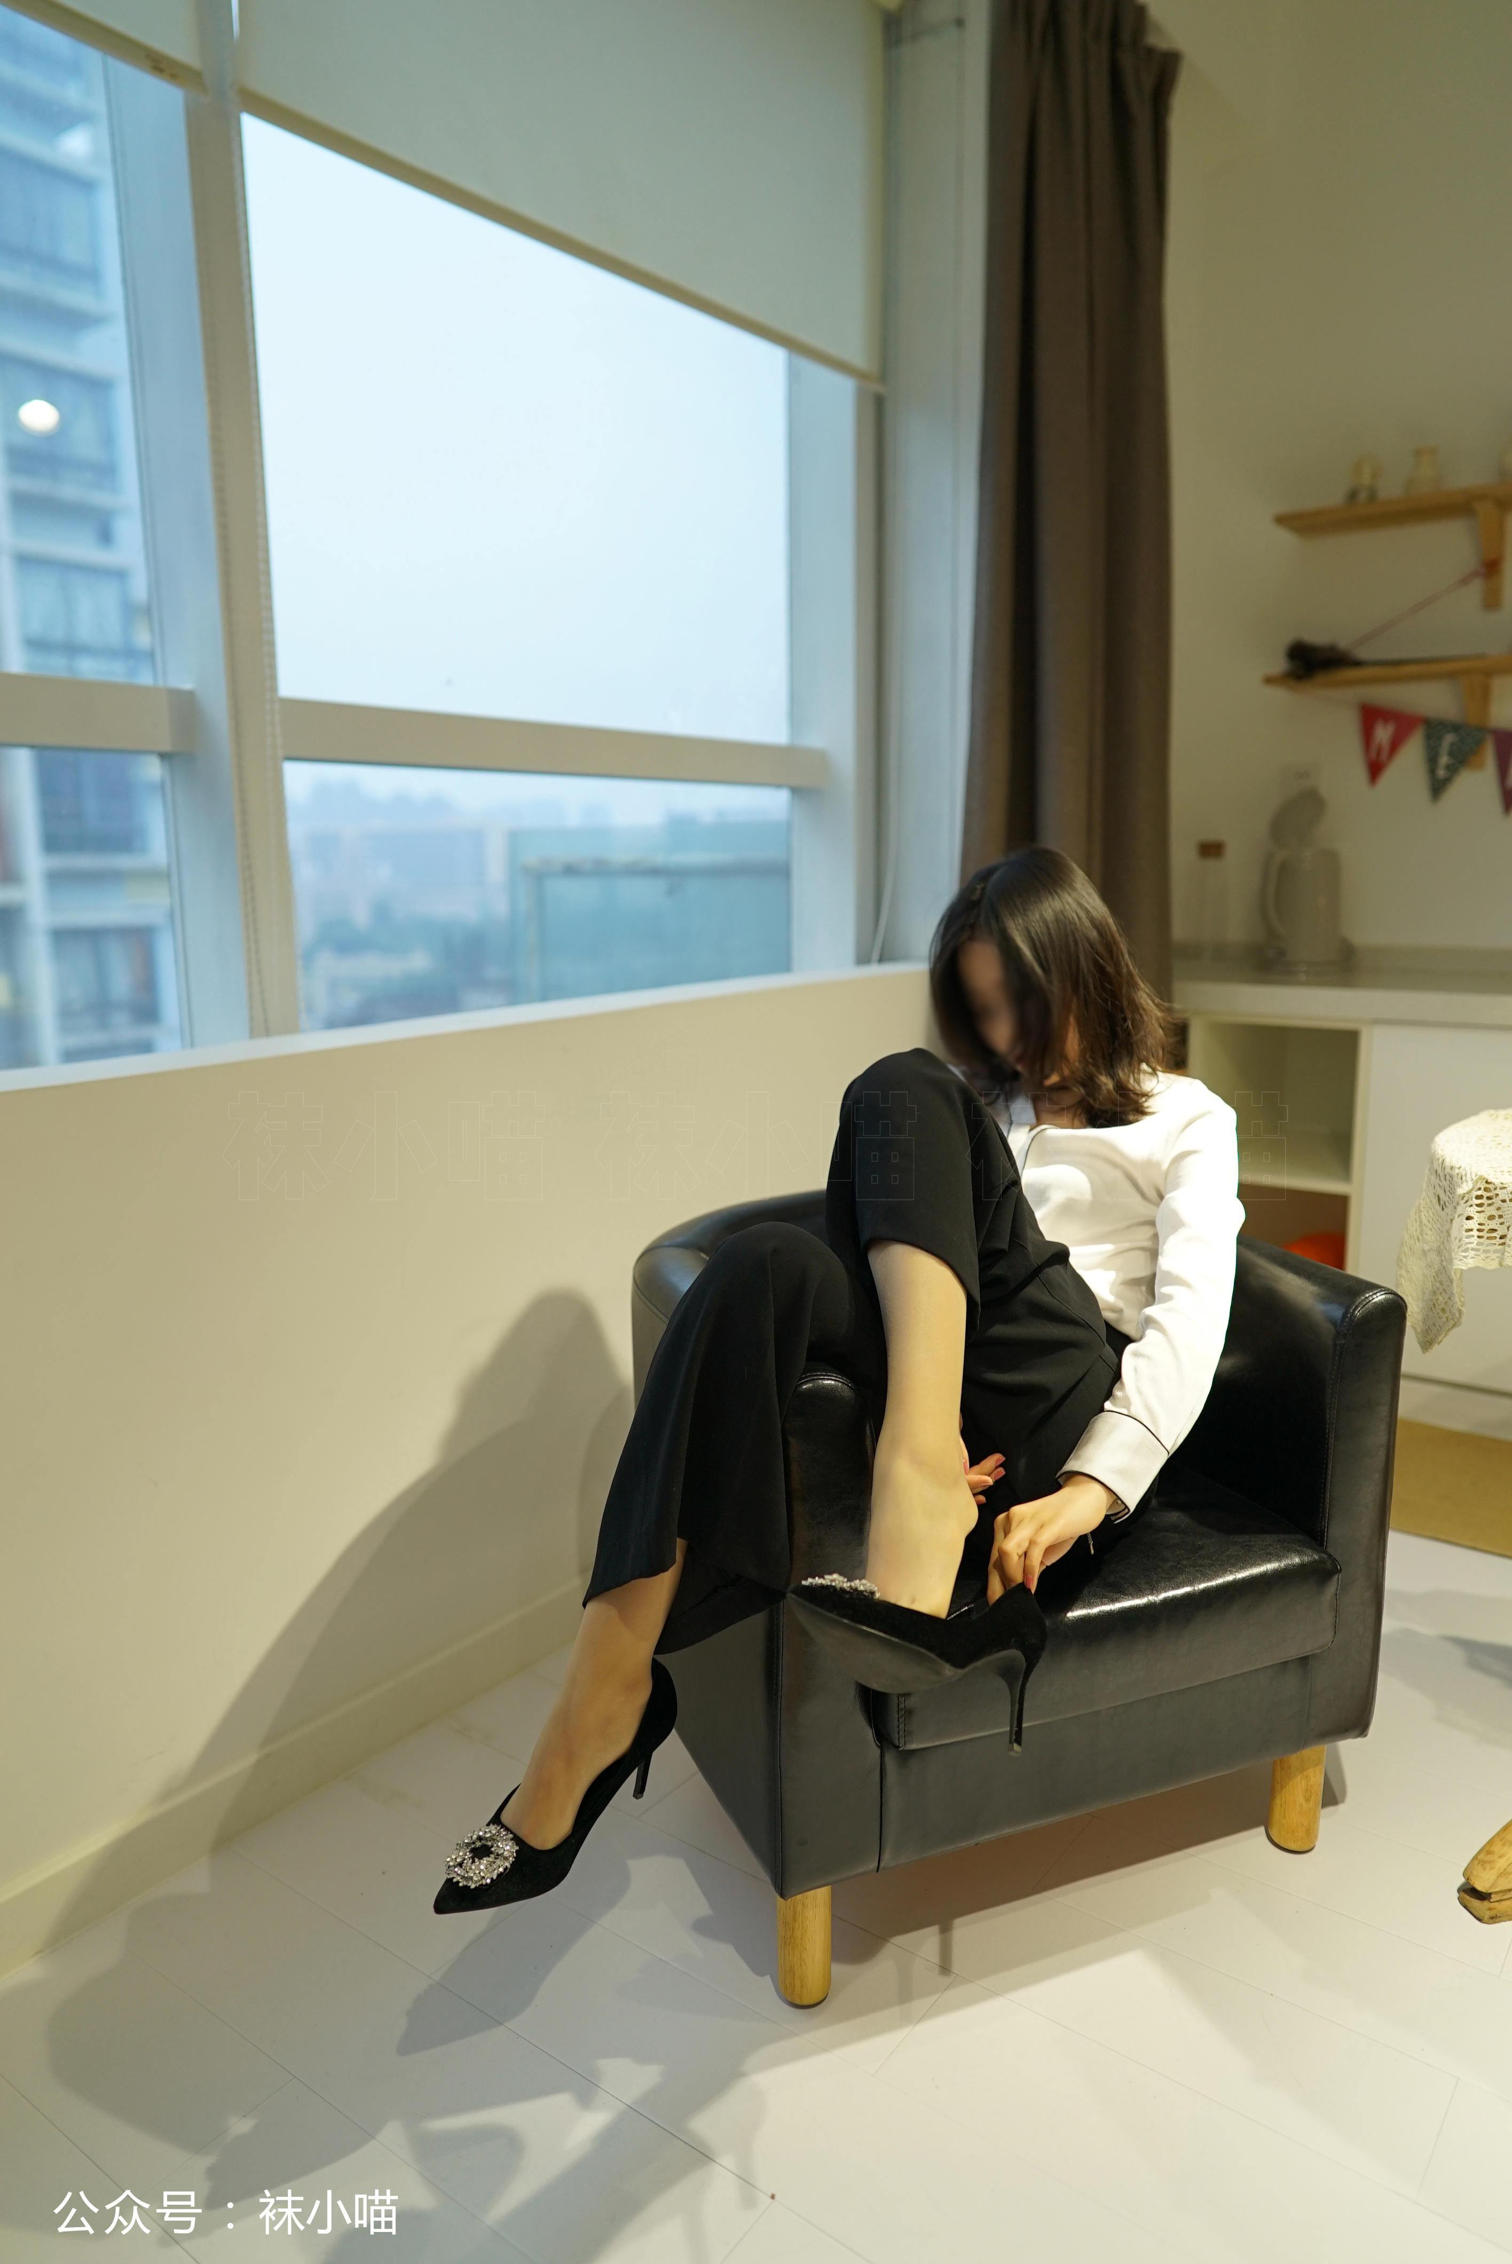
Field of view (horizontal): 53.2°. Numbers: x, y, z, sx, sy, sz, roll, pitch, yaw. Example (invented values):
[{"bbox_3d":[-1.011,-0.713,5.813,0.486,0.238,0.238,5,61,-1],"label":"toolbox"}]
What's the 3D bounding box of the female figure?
[{"bbox_3d":[0.130,0.193,1.477,0.520,0.940,0.870,8,13,41],"label":"female figure"}]

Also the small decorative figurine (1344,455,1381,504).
[{"bbox_3d":[1.203,-1.291,2.995,0.063,0.102,0.055,7,12,37],"label":"small decorative figurine"}]

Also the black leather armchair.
[{"bbox_3d":[0.213,0.426,1.704,0.665,0.630,0.655,-5,11,-21],"label":"black leather armchair"}]

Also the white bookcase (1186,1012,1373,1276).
[{"bbox_3d":[1.145,0.096,3.114,0.345,0.696,0.509,7,13,37],"label":"white bookcase"}]

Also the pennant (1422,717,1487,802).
[{"bbox_3d":[1.334,-0.716,2.934,0.120,0.150,0.010,23,22,33],"label":"pennant"}]

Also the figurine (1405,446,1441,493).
[{"bbox_3d":[1.293,-1.278,2.925,0.068,0.103,0.066,7,12,37],"label":"figurine"}]

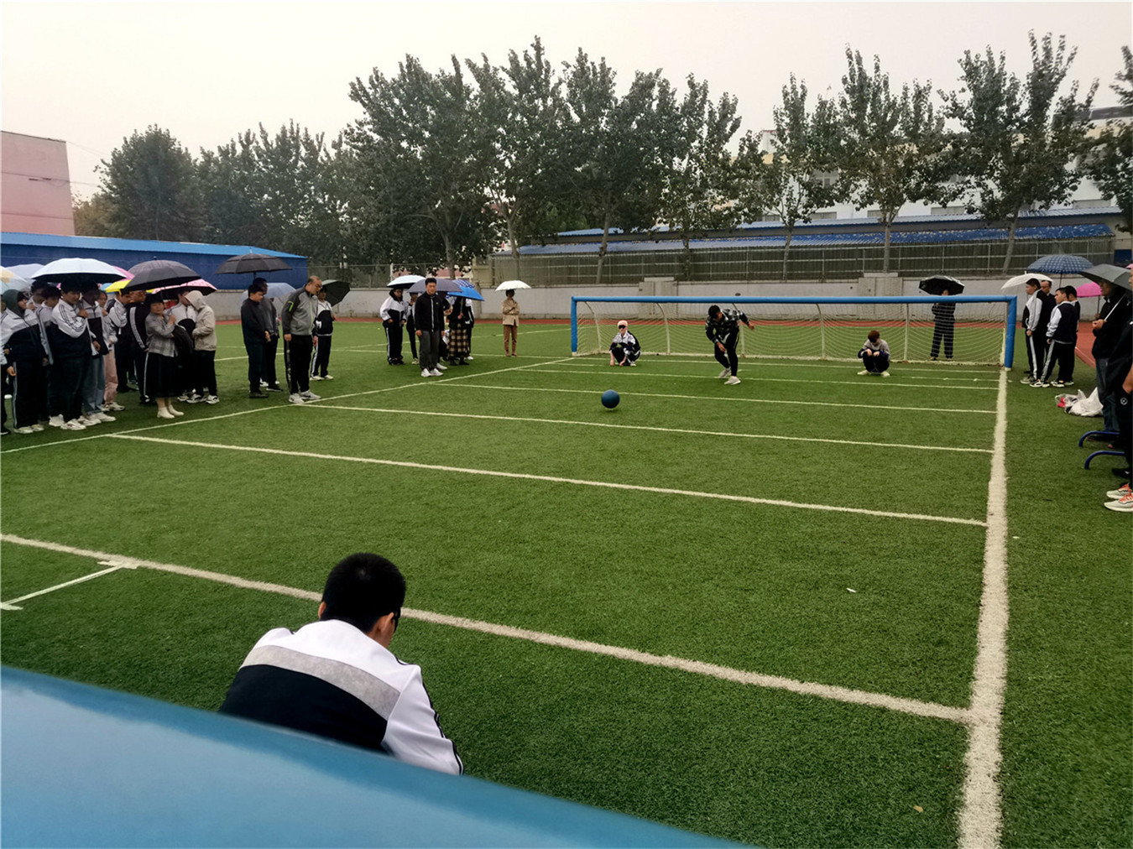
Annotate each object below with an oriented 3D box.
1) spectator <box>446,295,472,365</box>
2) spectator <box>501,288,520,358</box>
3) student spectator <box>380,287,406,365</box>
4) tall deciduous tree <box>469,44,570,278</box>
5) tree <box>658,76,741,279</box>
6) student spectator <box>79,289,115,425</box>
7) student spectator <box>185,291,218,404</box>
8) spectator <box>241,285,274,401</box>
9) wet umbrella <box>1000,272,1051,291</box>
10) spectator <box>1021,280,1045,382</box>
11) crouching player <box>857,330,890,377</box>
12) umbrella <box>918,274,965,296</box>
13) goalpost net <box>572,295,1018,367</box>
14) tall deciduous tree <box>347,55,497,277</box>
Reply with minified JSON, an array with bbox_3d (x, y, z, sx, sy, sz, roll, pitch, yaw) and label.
[{"bbox_3d":[-2.358,-2.161,19.219,0.490,1.610,0.380,-6,10,-33],"label":"spectator"},{"bbox_3d":[-1.346,-2.410,20.956,0.450,1.620,0.350,-1,9,-5],"label":"spectator"},{"bbox_3d":[-3.784,-2.164,19.179,0.360,1.640,0.490,8,12,43],"label":"student spectator"},{"bbox_3d":[-2.721,-15.198,51.250,6.300,13.850,5.980,-1,9,-3],"label":"tall deciduous tree"},{"bbox_3d":[7.061,-12.980,46.834,4.490,10.570,4.270,1,9,8],"label":"tree"},{"bbox_3d":[-5.726,-0.861,10.743,0.400,1.680,0.500,5,10,29],"label":"student spectator"},{"bbox_3d":[-5.248,-1.108,12.662,0.440,1.590,0.480,-2,9,-10],"label":"student spectator"},{"bbox_3d":[-4.679,-1.268,13.360,0.380,1.690,0.500,2,9,18],"label":"spectator"},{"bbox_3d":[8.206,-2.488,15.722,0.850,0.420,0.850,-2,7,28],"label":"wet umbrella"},{"bbox_3d":[7.799,-1.564,14.777,0.380,1.730,0.460,5,10,31],"label":"spectator"},{"bbox_3d":[5.764,-1.389,16.500,0.600,0.830,0.580,3,9,22],"label":"crouching player"},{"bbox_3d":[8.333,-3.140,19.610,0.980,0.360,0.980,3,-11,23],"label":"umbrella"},{"bbox_3d":[4.644,-2.133,19.605,9.516,1.440,1.300,4,10,26],"label":"goalpost net"},{"bbox_3d":[-8.079,-13.631,50.190,8.300,13.980,7.600,0,9,0],"label":"tall deciduous tree"}]

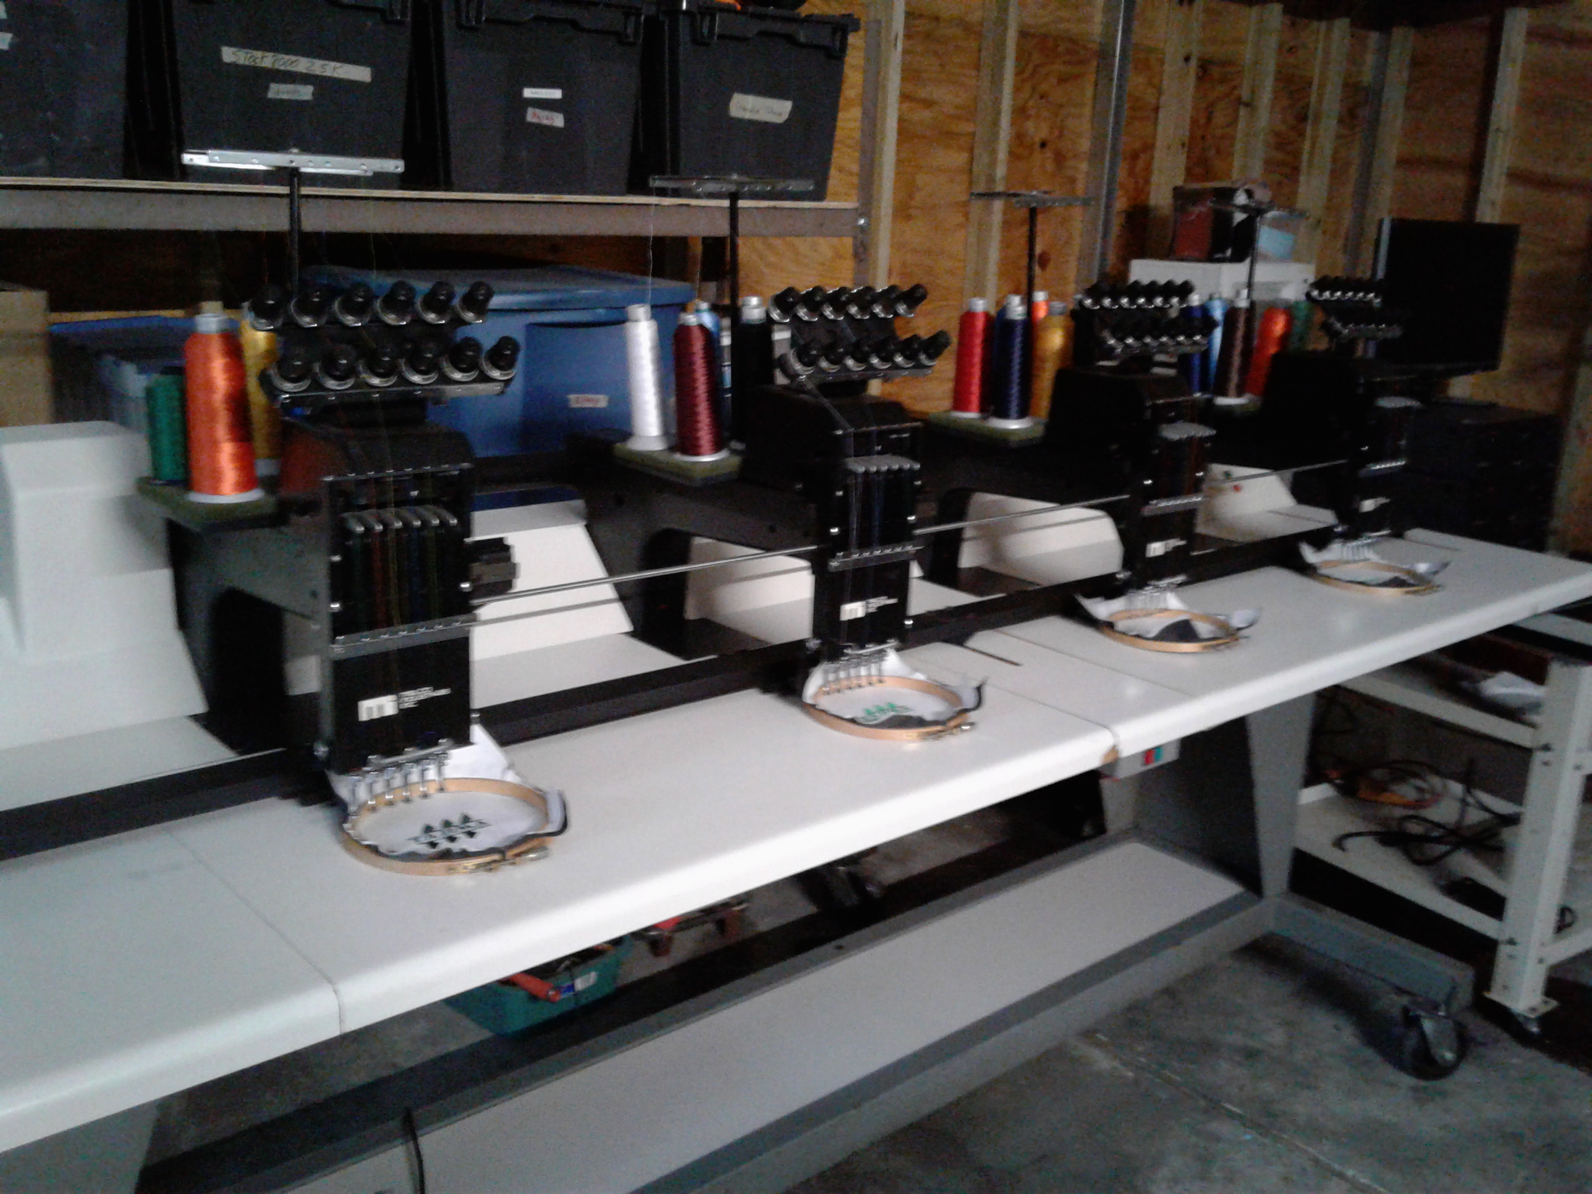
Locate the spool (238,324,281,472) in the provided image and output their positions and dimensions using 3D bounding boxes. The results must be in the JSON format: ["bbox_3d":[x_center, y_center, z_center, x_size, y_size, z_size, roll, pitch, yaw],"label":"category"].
[{"bbox_3d":[-0.512,-0.198,1.444,0.050,0.155,0.050,2,15,-1],"label":"spool"}]

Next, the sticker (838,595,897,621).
[{"bbox_3d":[0.073,0.011,1.511,0.076,0.016,0.002,-11,20,-40],"label":"sticker"}]

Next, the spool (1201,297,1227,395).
[{"bbox_3d":[0.665,-0.401,2.410,0.050,0.150,0.050,2,15,-1],"label":"spool"}]

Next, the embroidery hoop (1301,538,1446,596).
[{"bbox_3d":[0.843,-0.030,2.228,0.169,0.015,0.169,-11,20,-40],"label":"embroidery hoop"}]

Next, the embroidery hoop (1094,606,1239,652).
[{"bbox_3d":[0.467,0.042,1.904,0.167,0.013,0.167,2,15,-1],"label":"embroidery hoop"}]

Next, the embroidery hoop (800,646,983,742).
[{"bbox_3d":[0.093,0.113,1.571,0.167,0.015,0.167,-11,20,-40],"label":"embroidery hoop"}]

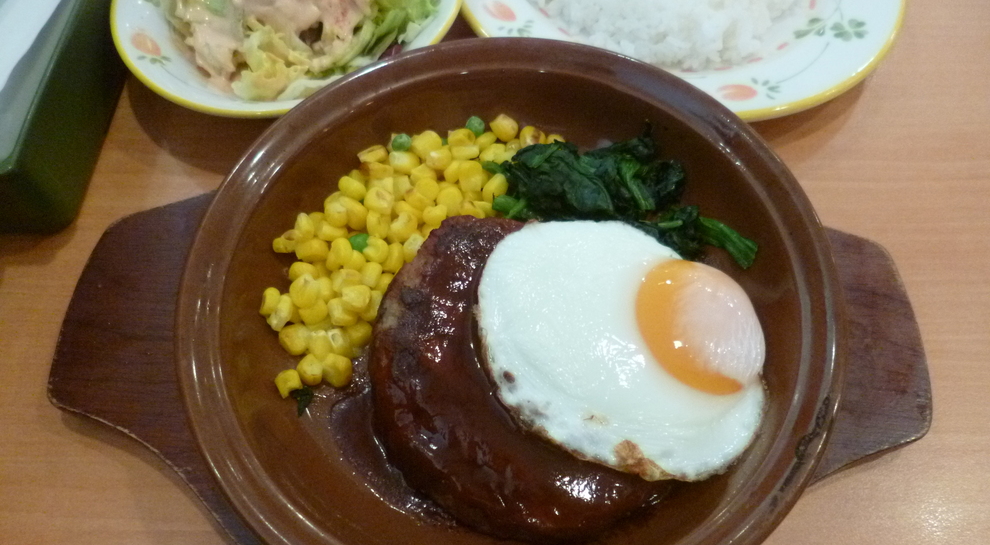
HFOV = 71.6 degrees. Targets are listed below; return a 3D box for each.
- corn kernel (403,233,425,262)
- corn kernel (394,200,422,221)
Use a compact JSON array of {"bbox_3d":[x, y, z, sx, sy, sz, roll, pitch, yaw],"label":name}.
[{"bbox_3d":[-0.030,-0.009,0.251,0.007,0.007,0.010,14,65,6],"label":"corn kernel"},{"bbox_3d":[-0.035,-0.025,0.276,0.012,0.008,0.008,32,66,17],"label":"corn kernel"}]

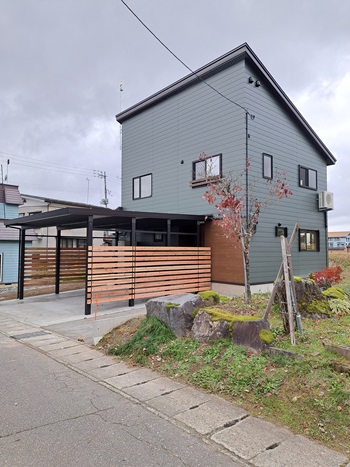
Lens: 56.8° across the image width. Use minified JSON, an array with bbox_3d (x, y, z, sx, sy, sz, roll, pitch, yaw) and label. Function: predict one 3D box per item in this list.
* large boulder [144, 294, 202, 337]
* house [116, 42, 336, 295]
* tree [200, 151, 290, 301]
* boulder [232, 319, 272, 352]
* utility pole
[{"bbox_3d":[0.023,1.653,6.940,0.750,0.730,1.200,2,-3,-41],"label":"large boulder"},{"bbox_3d":[2.253,-1.821,15.971,6.960,8.613,8.255,2,-3,-41],"label":"house"},{"bbox_3d":[2.068,-0.126,9.271,2.300,4.202,2.450,0,-2,0],"label":"tree"},{"bbox_3d":[1.288,1.624,5.396,0.440,0.480,0.570,2,-3,-41],"label":"boulder"},{"bbox_3d":[-8.058,-1.705,35.798,1.000,10.500,1.400,2,-3,-41],"label":"utility pole"}]

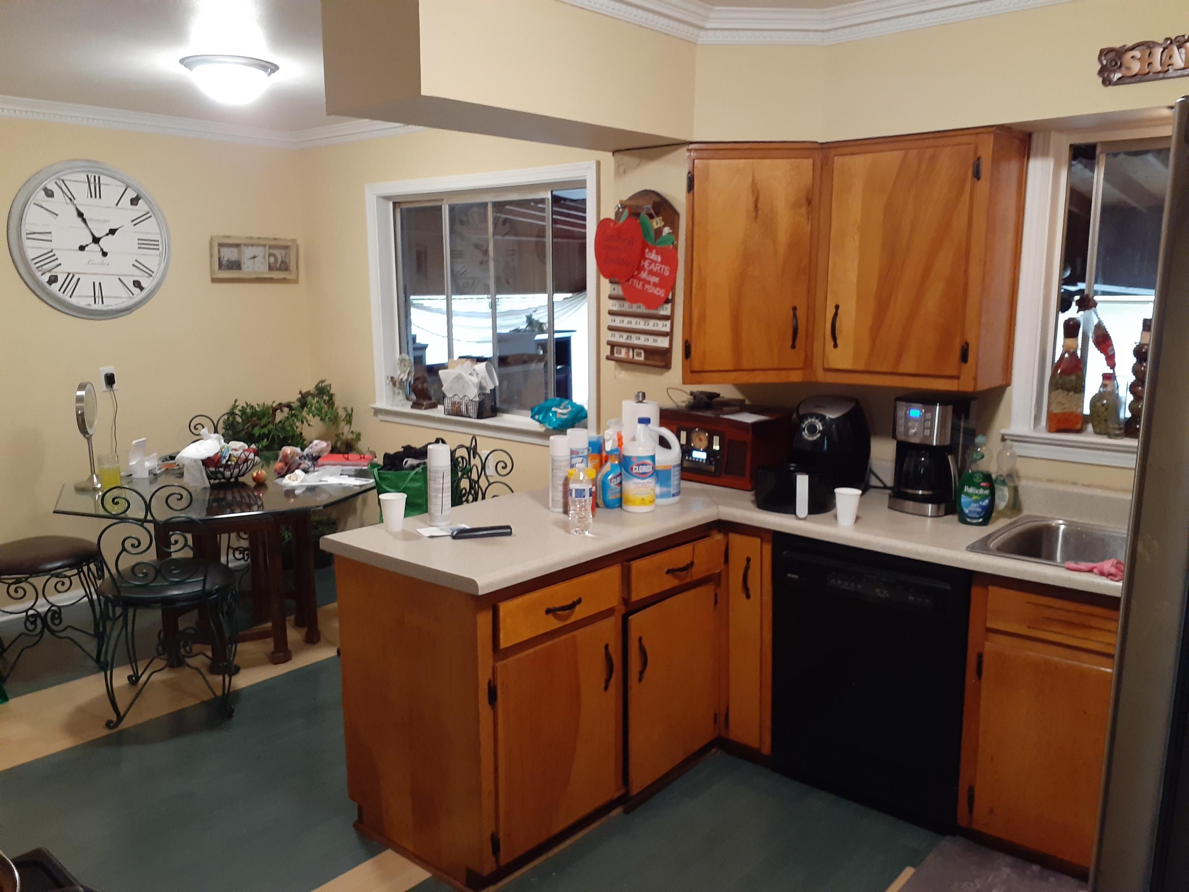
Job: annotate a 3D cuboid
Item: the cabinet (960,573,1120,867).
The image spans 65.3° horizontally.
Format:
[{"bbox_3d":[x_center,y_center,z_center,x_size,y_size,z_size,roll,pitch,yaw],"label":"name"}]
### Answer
[{"bbox_3d":[1.388,0.695,2.647,0.450,0.750,0.580,8,12,41],"label":"cabinet"}]

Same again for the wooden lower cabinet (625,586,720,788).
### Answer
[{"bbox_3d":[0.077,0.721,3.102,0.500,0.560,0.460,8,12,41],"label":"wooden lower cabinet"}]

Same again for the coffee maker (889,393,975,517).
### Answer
[{"bbox_3d":[1.116,0.024,3.034,0.195,0.355,0.230,6,11,36],"label":"coffee maker"}]

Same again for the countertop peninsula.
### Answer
[{"bbox_3d":[0.472,0.282,2.708,1.960,0.045,1.700,8,12,41],"label":"countertop peninsula"}]

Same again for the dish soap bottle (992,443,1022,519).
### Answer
[{"bbox_3d":[1.293,0.100,2.904,0.065,0.235,0.100,-6,12,-30],"label":"dish soap bottle"}]

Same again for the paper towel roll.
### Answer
[{"bbox_3d":[0.169,-0.019,3.391,0.135,0.295,0.135,0,10,0],"label":"paper towel roll"}]

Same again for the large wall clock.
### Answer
[{"bbox_3d":[-2.558,-1.044,4.706,0.060,0.770,0.770,8,12,41],"label":"large wall clock"}]

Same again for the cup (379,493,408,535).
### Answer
[{"bbox_3d":[-0.595,0.203,2.752,0.089,0.112,0.089,0,9,0],"label":"cup"}]

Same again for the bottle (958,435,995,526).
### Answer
[{"bbox_3d":[1.167,0.101,2.829,0.115,0.260,0.065,6,12,29],"label":"bottle"}]

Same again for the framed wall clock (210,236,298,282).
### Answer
[{"bbox_3d":[-1.929,-1.060,5.276,0.042,0.238,0.512,9,13,41],"label":"framed wall clock"}]

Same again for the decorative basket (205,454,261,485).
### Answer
[{"bbox_3d":[-1.748,0.098,4.436,0.300,0.130,0.300,8,12,41],"label":"decorative basket"}]

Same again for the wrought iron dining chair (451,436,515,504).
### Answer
[{"bbox_3d":[-0.559,0.447,4.073,0.470,0.920,0.440,-6,12,-28],"label":"wrought iron dining chair"}]

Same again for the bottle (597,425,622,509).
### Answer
[{"bbox_3d":[0.064,0.064,3.030,0.110,0.265,0.070,-8,13,-39],"label":"bottle"}]

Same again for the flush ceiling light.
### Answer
[{"bbox_3d":[-1.397,-1.390,3.561,0.385,0.155,0.385,9,14,41],"label":"flush ceiling light"}]

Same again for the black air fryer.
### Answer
[{"bbox_3d":[0.758,0.013,3.166,0.275,0.345,0.370,6,11,36],"label":"black air fryer"}]

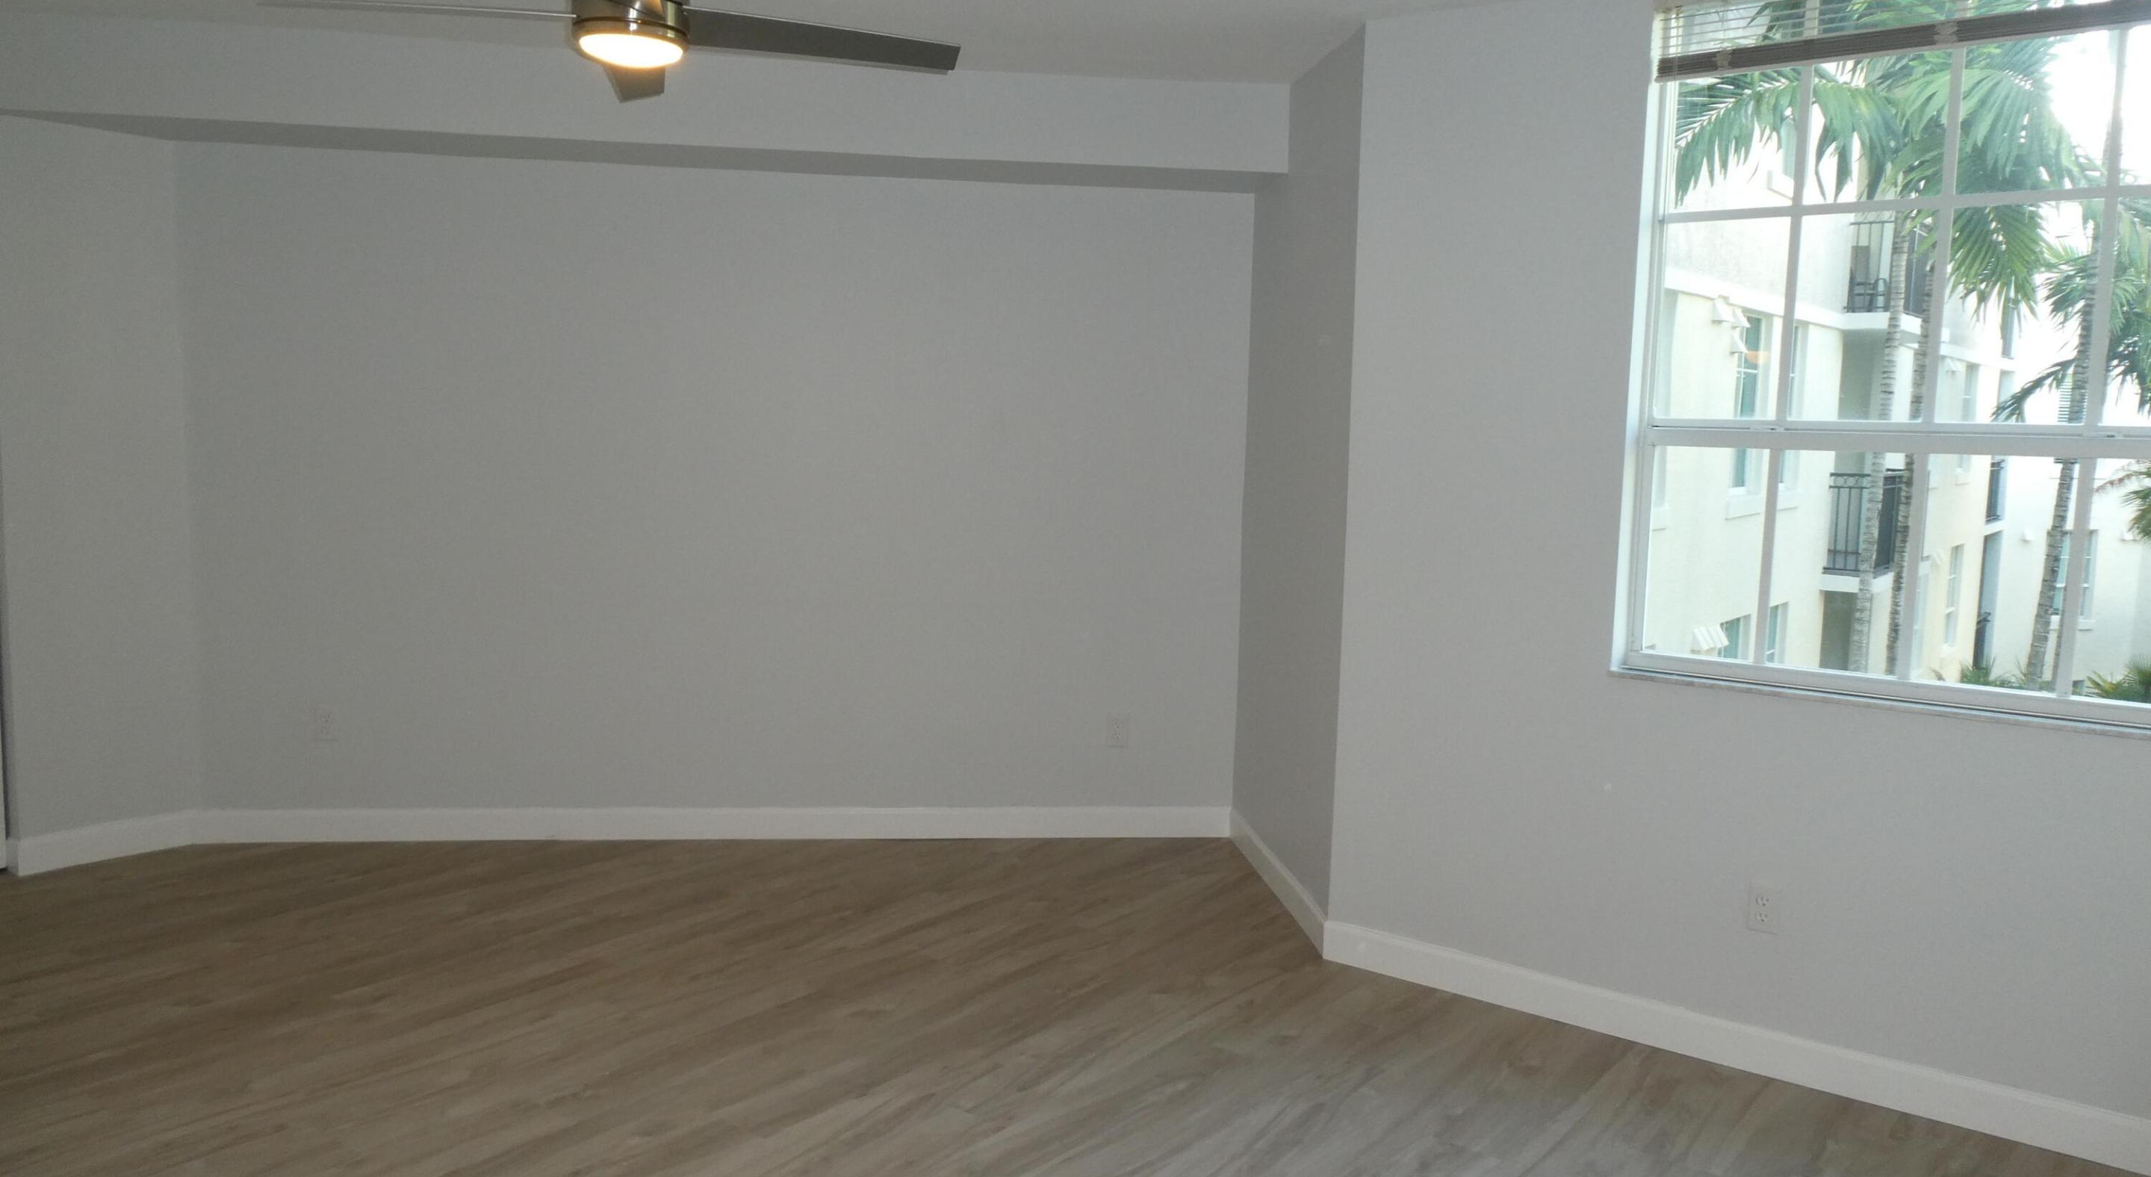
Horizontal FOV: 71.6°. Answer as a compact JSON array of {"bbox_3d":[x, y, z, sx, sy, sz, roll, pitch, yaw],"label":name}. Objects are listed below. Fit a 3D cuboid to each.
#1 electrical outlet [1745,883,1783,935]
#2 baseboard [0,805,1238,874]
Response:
[{"bbox_3d":[1.640,0.766,3.553,0.070,0.114,0.008,6,8,36],"label":"electrical outlet"},{"bbox_3d":[-1.374,0.855,5.069,3.954,0.117,0.386,1,6,-7],"label":"baseboard"}]

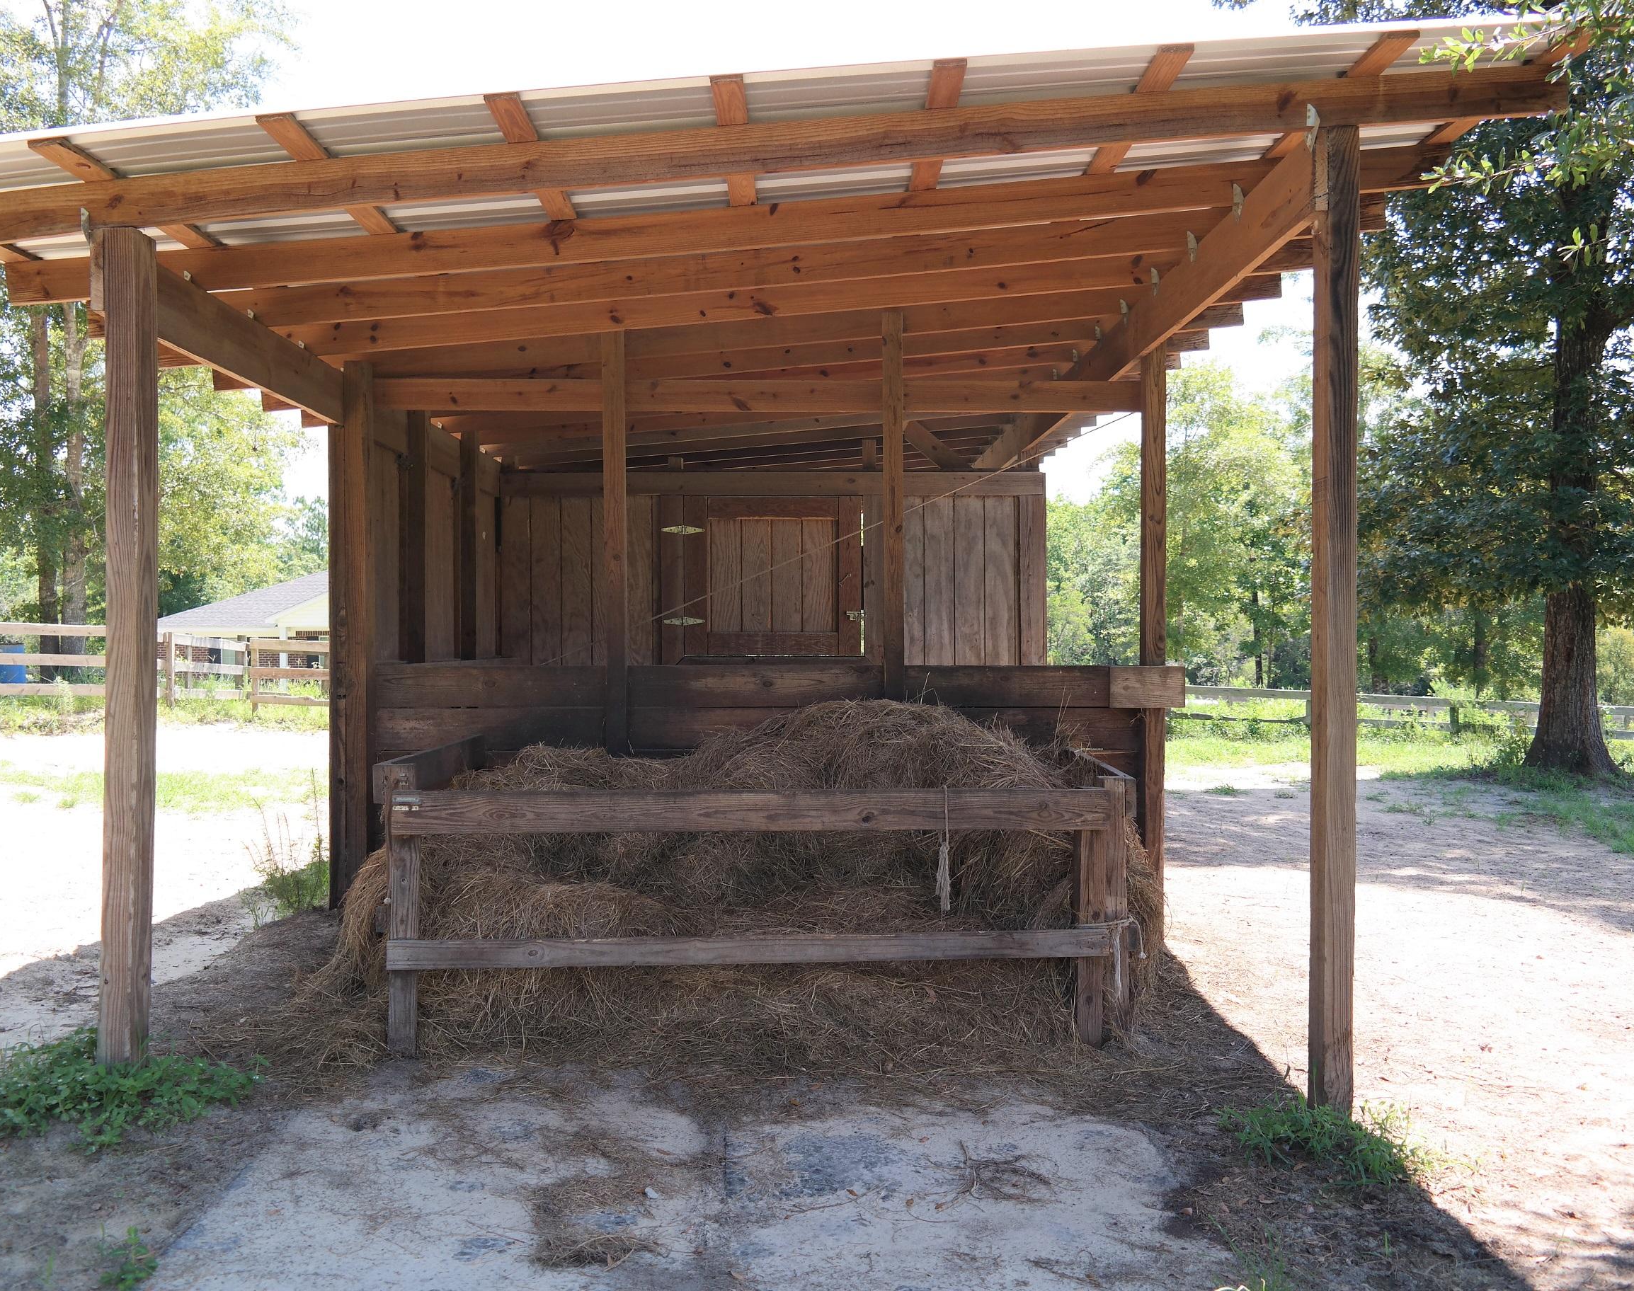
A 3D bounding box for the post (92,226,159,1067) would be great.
[{"bbox_3d":[-2.076,0.004,4.375,0.092,2.500,0.130,1,1,-1],"label":"post"}]

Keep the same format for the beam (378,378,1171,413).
[{"bbox_3d":[-0.220,-1.147,6.700,3.620,0.142,0.040,0,1,-1],"label":"beam"}]

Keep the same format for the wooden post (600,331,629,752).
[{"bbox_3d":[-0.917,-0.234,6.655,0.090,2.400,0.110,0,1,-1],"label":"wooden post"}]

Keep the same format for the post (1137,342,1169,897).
[{"bbox_3d":[1.544,-0.097,6.680,0.090,2.720,0.130,0,1,-1],"label":"post"}]

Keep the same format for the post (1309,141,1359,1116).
[{"bbox_3d":[1.577,-0.080,4.435,0.090,2.970,0.130,0,1,-1],"label":"post"}]

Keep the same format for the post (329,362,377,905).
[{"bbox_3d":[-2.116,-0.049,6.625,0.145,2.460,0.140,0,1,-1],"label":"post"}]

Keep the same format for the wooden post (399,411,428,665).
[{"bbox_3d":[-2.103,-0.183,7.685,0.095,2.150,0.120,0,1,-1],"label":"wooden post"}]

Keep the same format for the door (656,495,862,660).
[{"bbox_3d":[-0.392,-0.459,9.780,1.385,1.100,0.060,0,1,-1],"label":"door"}]

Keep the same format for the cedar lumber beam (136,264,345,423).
[{"bbox_3d":[-2.150,-1.110,5.470,0.040,0.240,2.280,0,1,-1],"label":"cedar lumber beam"}]

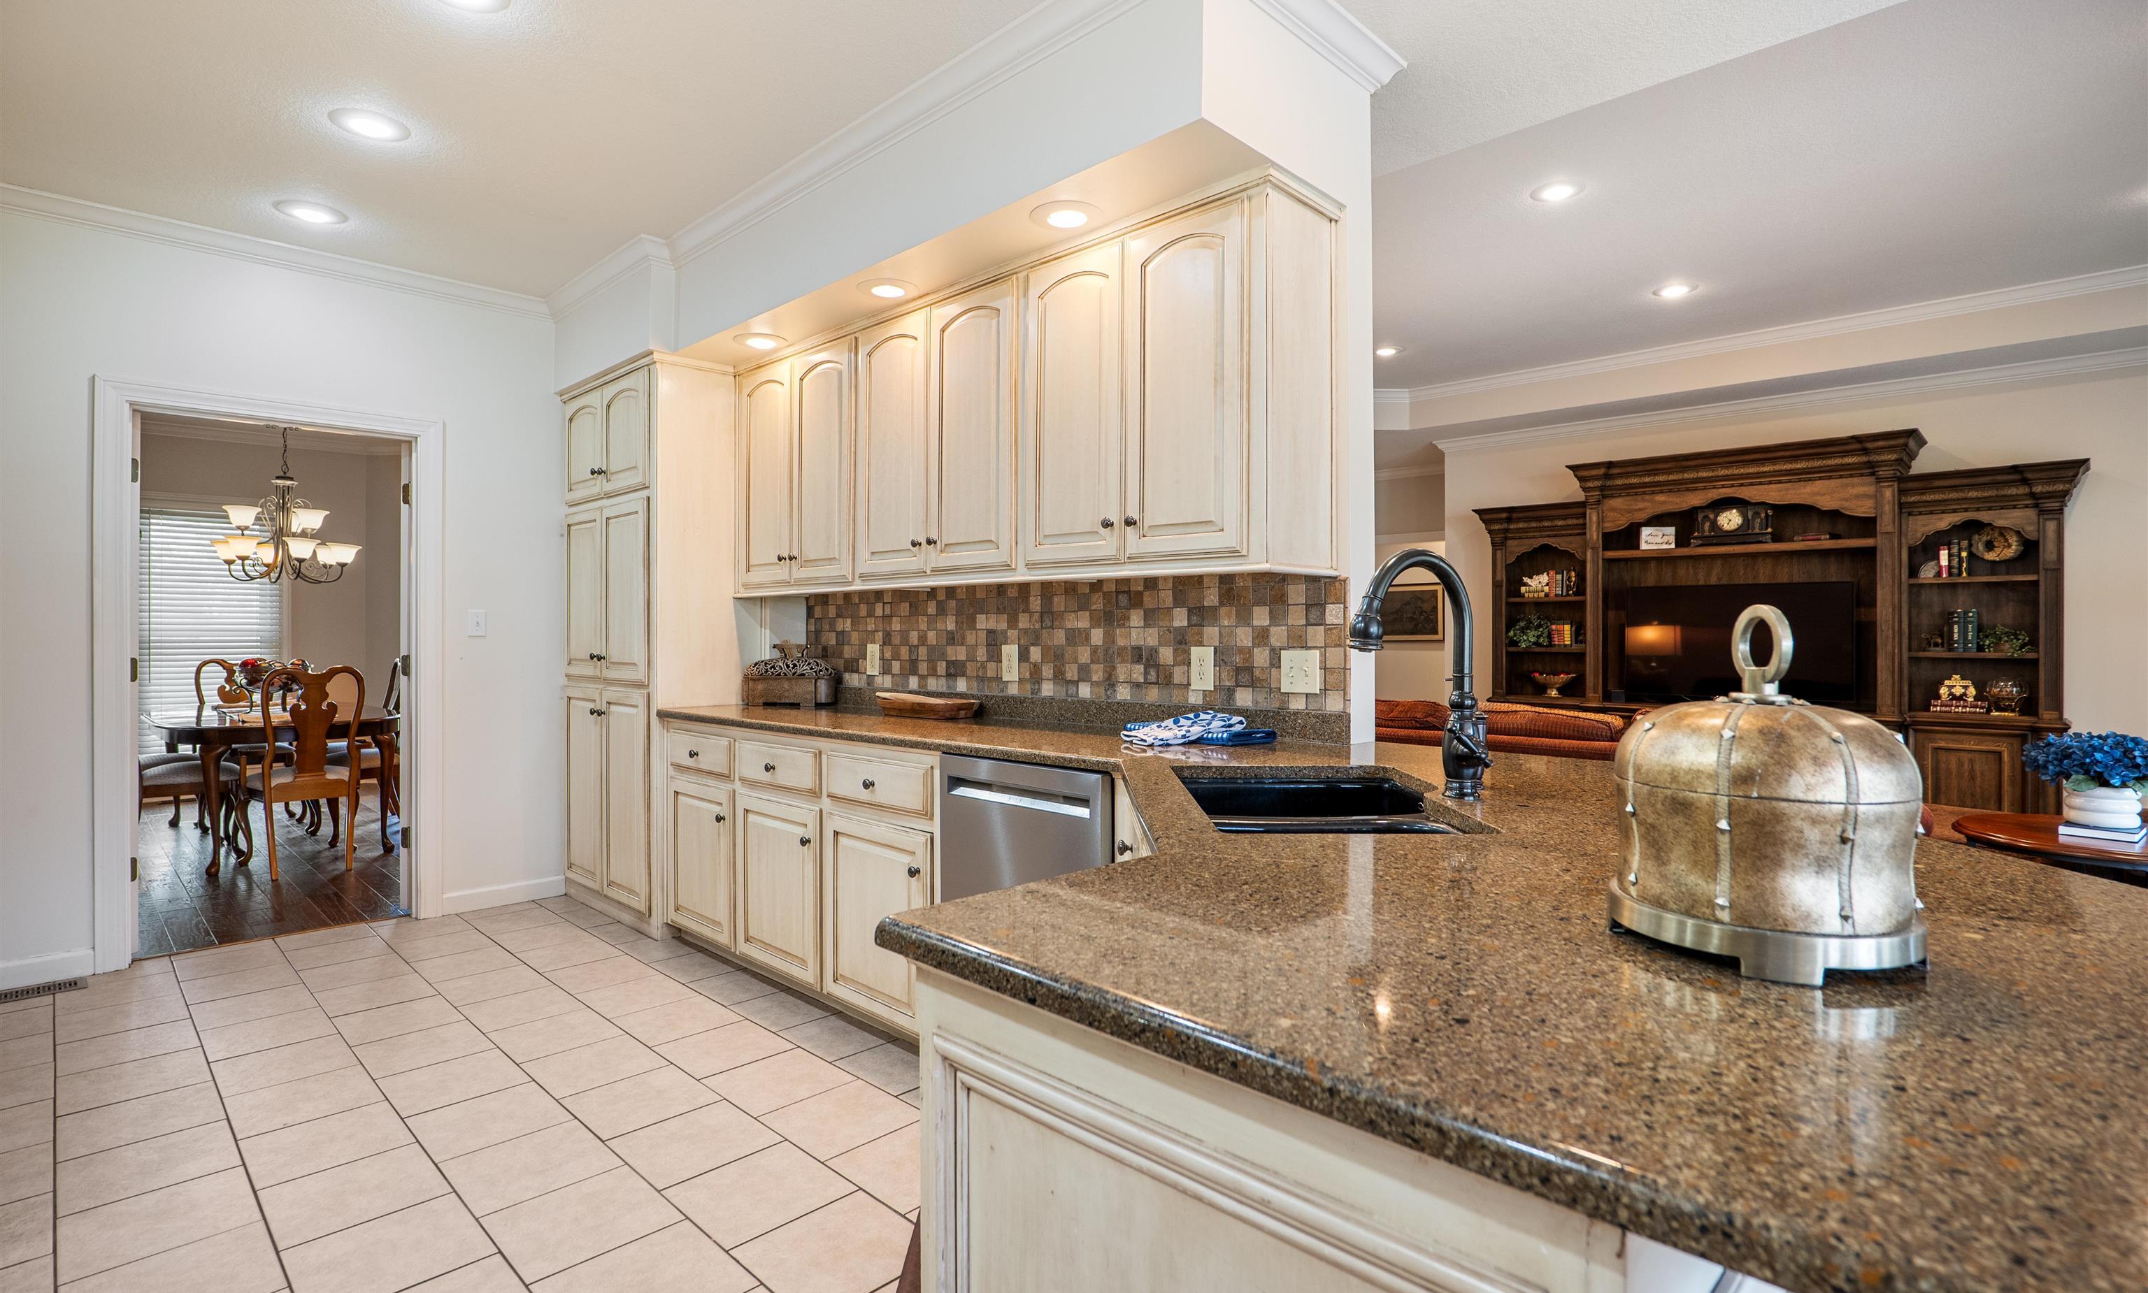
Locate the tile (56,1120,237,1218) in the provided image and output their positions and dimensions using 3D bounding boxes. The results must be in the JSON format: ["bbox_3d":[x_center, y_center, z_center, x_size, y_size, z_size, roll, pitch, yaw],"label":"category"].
[{"bbox_3d":[-2.095,1.180,2.165,0.297,0.010,0.293,0,0,43],"label":"tile"}]

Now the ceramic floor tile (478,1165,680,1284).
[{"bbox_3d":[-1.009,1.182,1.959,0.300,0.010,0.300,0,0,44],"label":"ceramic floor tile"}]

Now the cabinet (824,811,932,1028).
[{"bbox_3d":[-0.374,0.791,2.967,0.533,0.573,0.580,0,0,43],"label":"cabinet"}]

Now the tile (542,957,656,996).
[{"bbox_3d":[-1.679,1.172,3.395,0.298,0.010,0.298,0,0,45],"label":"tile"}]

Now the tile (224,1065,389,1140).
[{"bbox_3d":[-1.989,1.177,2.470,0.298,0.010,0.298,0,0,45],"label":"tile"}]

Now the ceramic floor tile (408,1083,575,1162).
[{"bbox_3d":[-1.452,1.180,2.370,0.300,0.010,0.300,0,0,44],"label":"ceramic floor tile"}]

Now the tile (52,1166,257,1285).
[{"bbox_3d":[-1.871,1.180,1.956,0.297,0.010,0.293,0,0,43],"label":"tile"}]

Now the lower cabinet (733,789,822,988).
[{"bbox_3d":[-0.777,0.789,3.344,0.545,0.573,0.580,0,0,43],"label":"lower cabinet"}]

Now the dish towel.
[{"bbox_3d":[0.298,0.214,2.551,0.290,0.080,0.180,0,0,-30],"label":"dish towel"}]

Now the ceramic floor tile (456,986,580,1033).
[{"bbox_3d":[-1.811,1.198,3.138,0.303,0.010,0.296,0,0,43],"label":"ceramic floor tile"}]

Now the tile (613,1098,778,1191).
[{"bbox_3d":[-0.897,1.180,2.267,0.297,0.010,0.293,0,0,43],"label":"tile"}]

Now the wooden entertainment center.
[{"bbox_3d":[4.253,-0.033,6.130,3.056,2.370,0.600,0,0,39],"label":"wooden entertainment center"}]

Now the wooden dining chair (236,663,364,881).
[{"bbox_3d":[-4.090,0.645,5.080,0.610,1.060,0.510,0,0,43],"label":"wooden dining chair"}]

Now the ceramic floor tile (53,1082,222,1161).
[{"bbox_3d":[-2.358,1.201,2.416,0.303,0.010,0.296,0,0,43],"label":"ceramic floor tile"}]

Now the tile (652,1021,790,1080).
[{"bbox_3d":[-1.018,1.178,2.787,0.300,0.010,0.300,0,0,44],"label":"tile"}]

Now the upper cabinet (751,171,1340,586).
[{"bbox_3d":[-0.358,-0.663,3.249,2.599,0.949,0.345,0,0,43],"label":"upper cabinet"}]

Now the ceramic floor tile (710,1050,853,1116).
[{"bbox_3d":[-0.793,1.176,2.568,0.298,0.010,0.298,0,0,45],"label":"ceramic floor tile"}]

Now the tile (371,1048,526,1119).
[{"bbox_3d":[-1.704,1.200,2.626,0.303,0.010,0.296,0,0,43],"label":"tile"}]

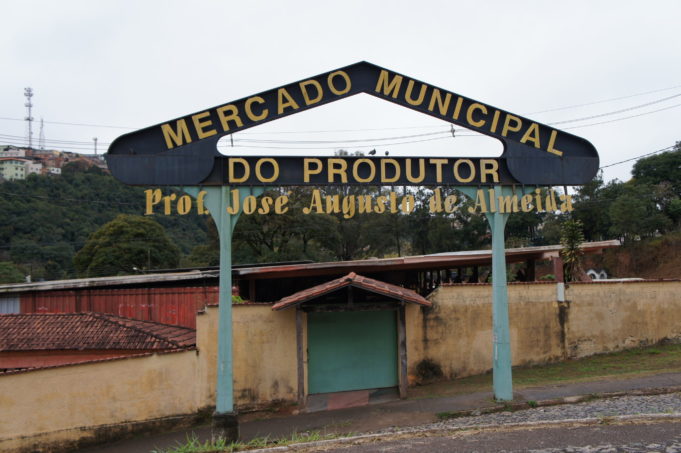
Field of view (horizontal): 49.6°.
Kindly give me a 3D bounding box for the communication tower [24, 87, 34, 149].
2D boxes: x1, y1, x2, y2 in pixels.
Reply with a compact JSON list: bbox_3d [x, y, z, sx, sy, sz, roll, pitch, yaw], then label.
[{"bbox_3d":[-181.383,-63.118,430.000,4.400,36.085,4.400,-1,-4,0],"label":"communication tower"}]

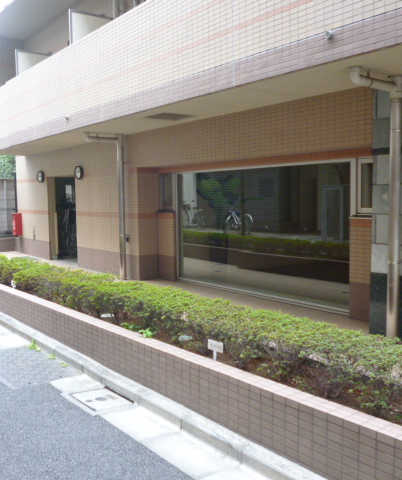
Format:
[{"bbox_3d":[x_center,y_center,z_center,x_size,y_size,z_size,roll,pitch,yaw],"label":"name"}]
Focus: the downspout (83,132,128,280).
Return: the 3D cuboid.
[{"bbox_3d":[-1.683,-0.555,9.143,0.770,2.595,0.125,-5,6,-38],"label":"downspout"}]

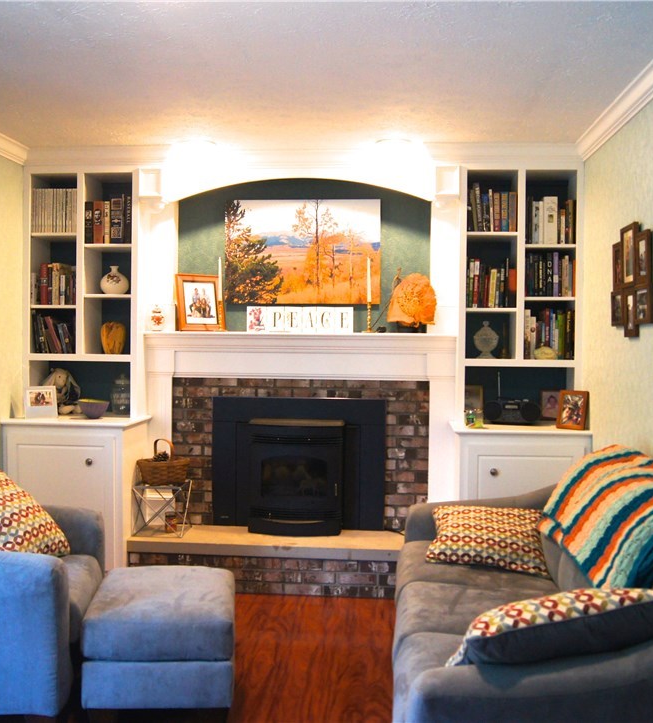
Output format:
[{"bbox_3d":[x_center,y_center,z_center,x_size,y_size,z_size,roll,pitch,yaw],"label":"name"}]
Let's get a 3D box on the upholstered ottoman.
[{"bbox_3d":[-0.615,1.107,3.149,0.520,0.440,0.620,0,2,-5],"label":"upholstered ottoman"}]

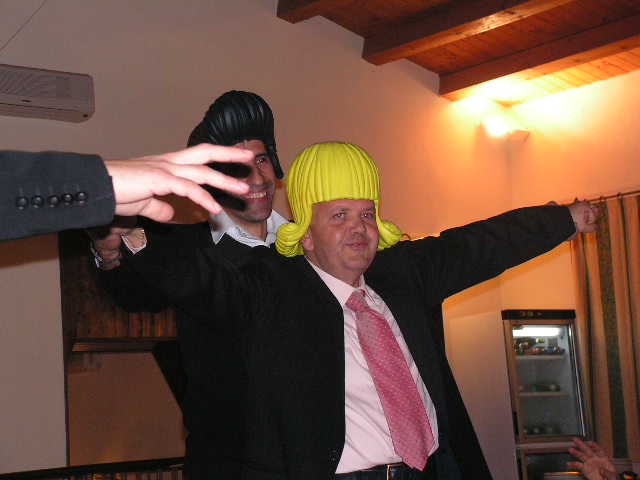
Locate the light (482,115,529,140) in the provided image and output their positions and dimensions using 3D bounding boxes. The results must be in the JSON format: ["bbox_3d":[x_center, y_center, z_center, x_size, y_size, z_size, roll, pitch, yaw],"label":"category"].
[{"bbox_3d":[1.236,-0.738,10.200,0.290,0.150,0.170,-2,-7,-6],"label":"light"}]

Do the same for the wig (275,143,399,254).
[{"bbox_3d":[0.041,-0.092,3.420,0.285,0.250,0.250,-2,-10,-24],"label":"wig"}]

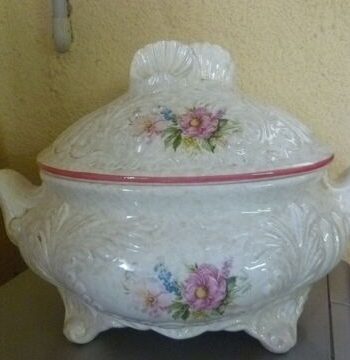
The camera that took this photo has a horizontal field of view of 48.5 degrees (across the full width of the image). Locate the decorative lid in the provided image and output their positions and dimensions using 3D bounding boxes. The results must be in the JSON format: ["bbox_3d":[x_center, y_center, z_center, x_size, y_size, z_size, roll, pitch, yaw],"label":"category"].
[{"bbox_3d":[0.005,-0.064,0.338,0.267,0.108,0.197,-1,10,3],"label":"decorative lid"}]

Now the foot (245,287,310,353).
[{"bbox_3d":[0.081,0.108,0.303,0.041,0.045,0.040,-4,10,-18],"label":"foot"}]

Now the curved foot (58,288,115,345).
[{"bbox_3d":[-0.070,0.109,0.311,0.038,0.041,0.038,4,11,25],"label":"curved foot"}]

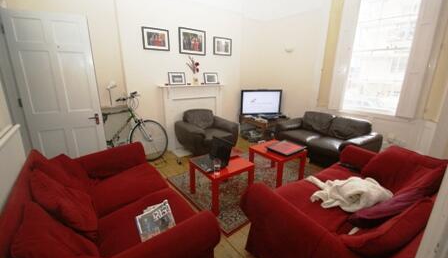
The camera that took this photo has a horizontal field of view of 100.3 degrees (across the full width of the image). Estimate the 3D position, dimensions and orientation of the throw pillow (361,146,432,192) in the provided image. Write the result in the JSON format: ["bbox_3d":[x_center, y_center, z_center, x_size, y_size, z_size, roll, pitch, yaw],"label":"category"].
[{"bbox_3d":[1.670,0.392,1.792,0.150,0.420,0.410,30,6,-19],"label":"throw pillow"}]

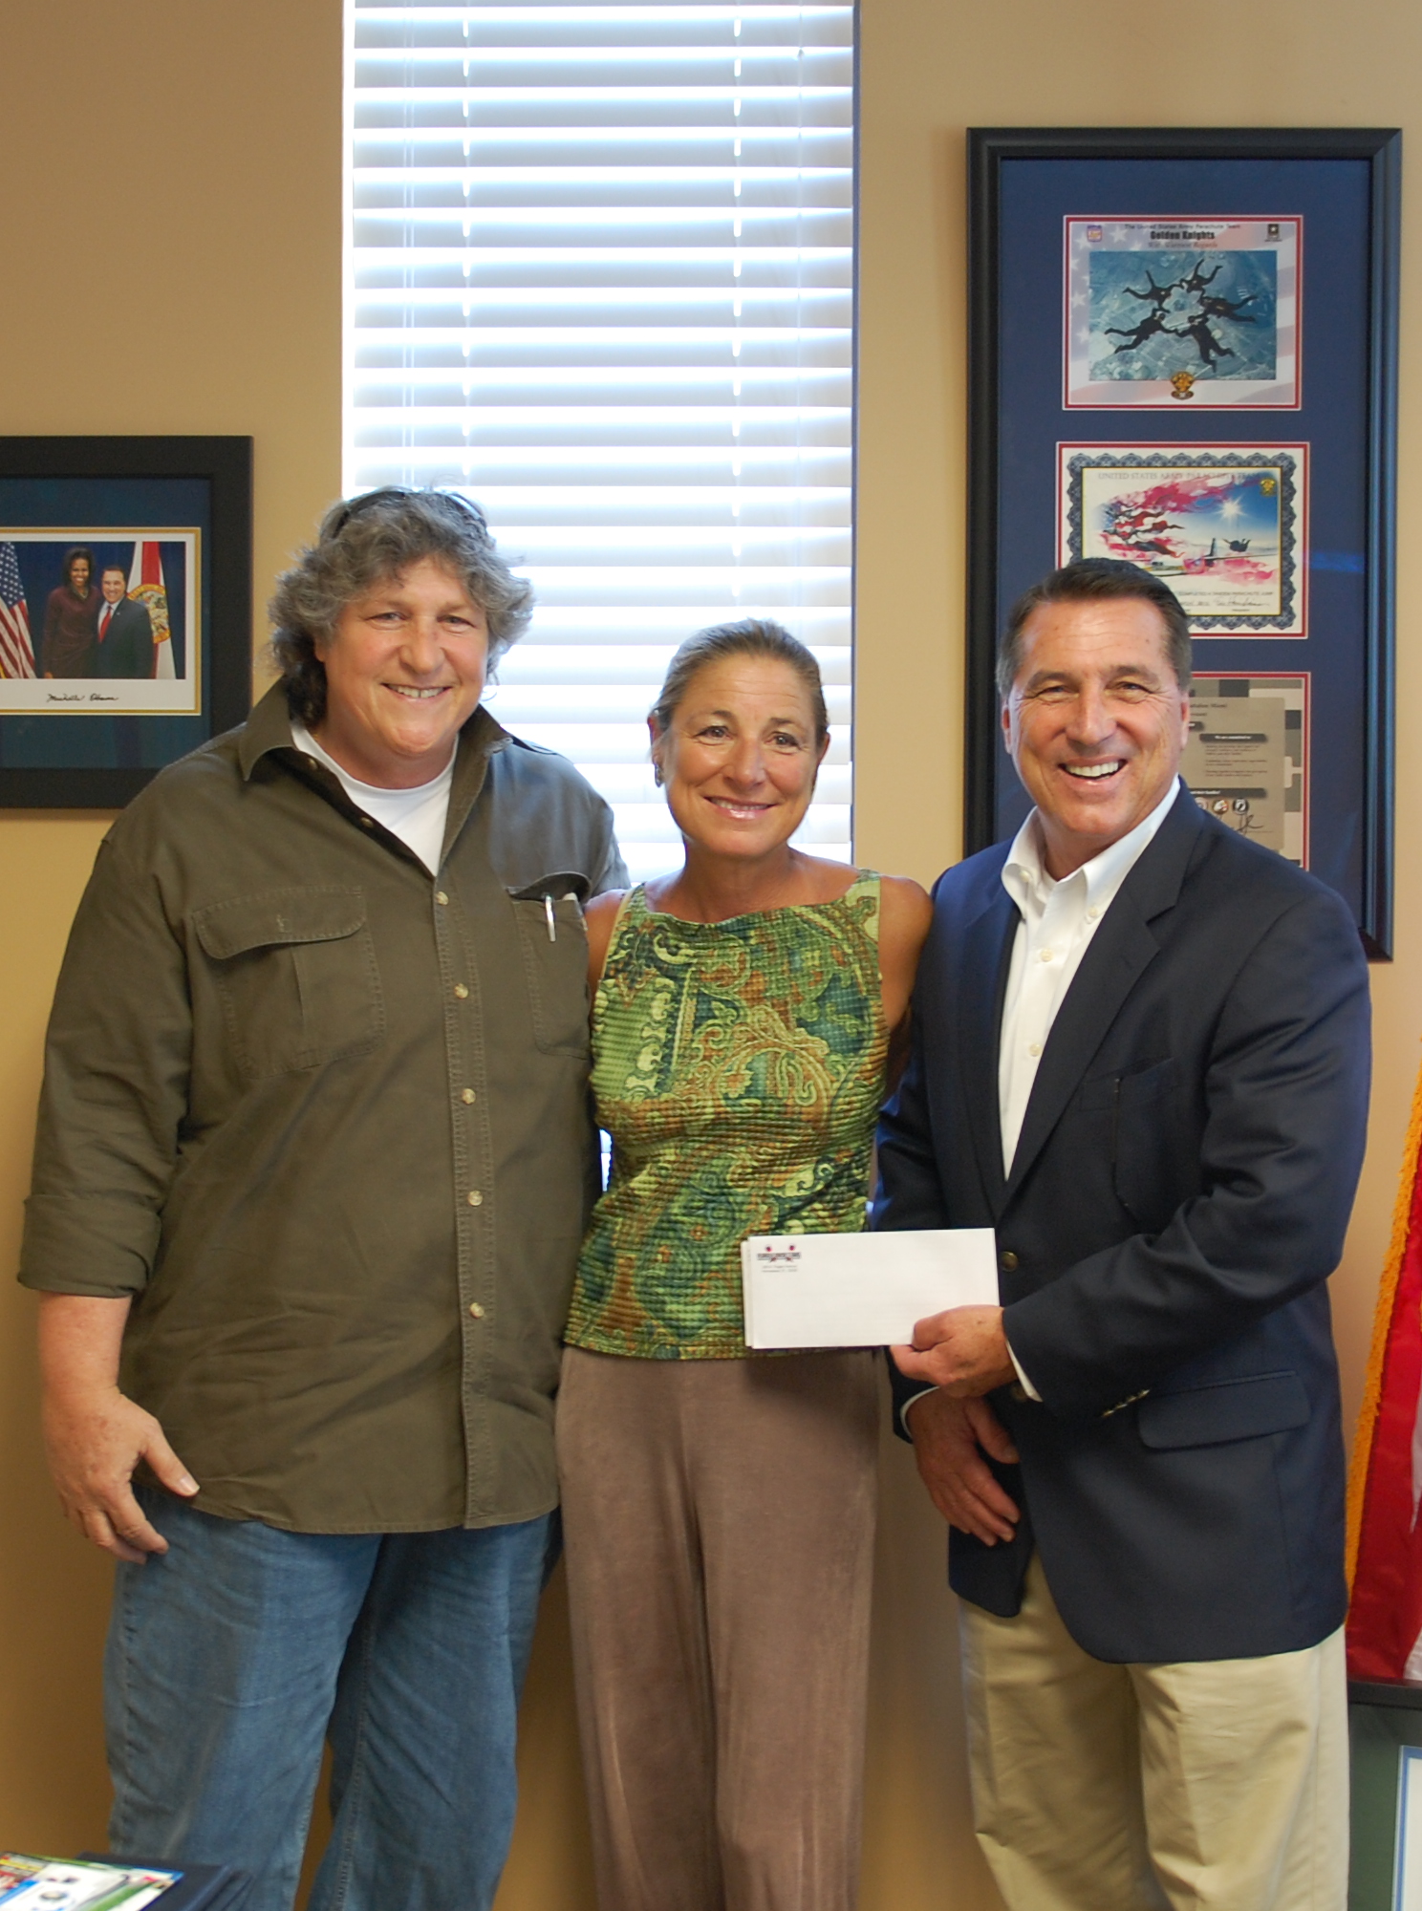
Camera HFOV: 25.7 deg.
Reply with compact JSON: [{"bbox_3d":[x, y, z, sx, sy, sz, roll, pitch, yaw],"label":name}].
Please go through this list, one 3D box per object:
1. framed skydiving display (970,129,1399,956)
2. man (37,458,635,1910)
[{"bbox_3d":[0.520,-0.453,3.420,0.472,0.910,0.030,0,1,2],"label":"framed skydiving display"},{"bbox_3d":[-0.340,0.472,2.880,0.610,1.800,0.410,0,1,-28],"label":"man"}]

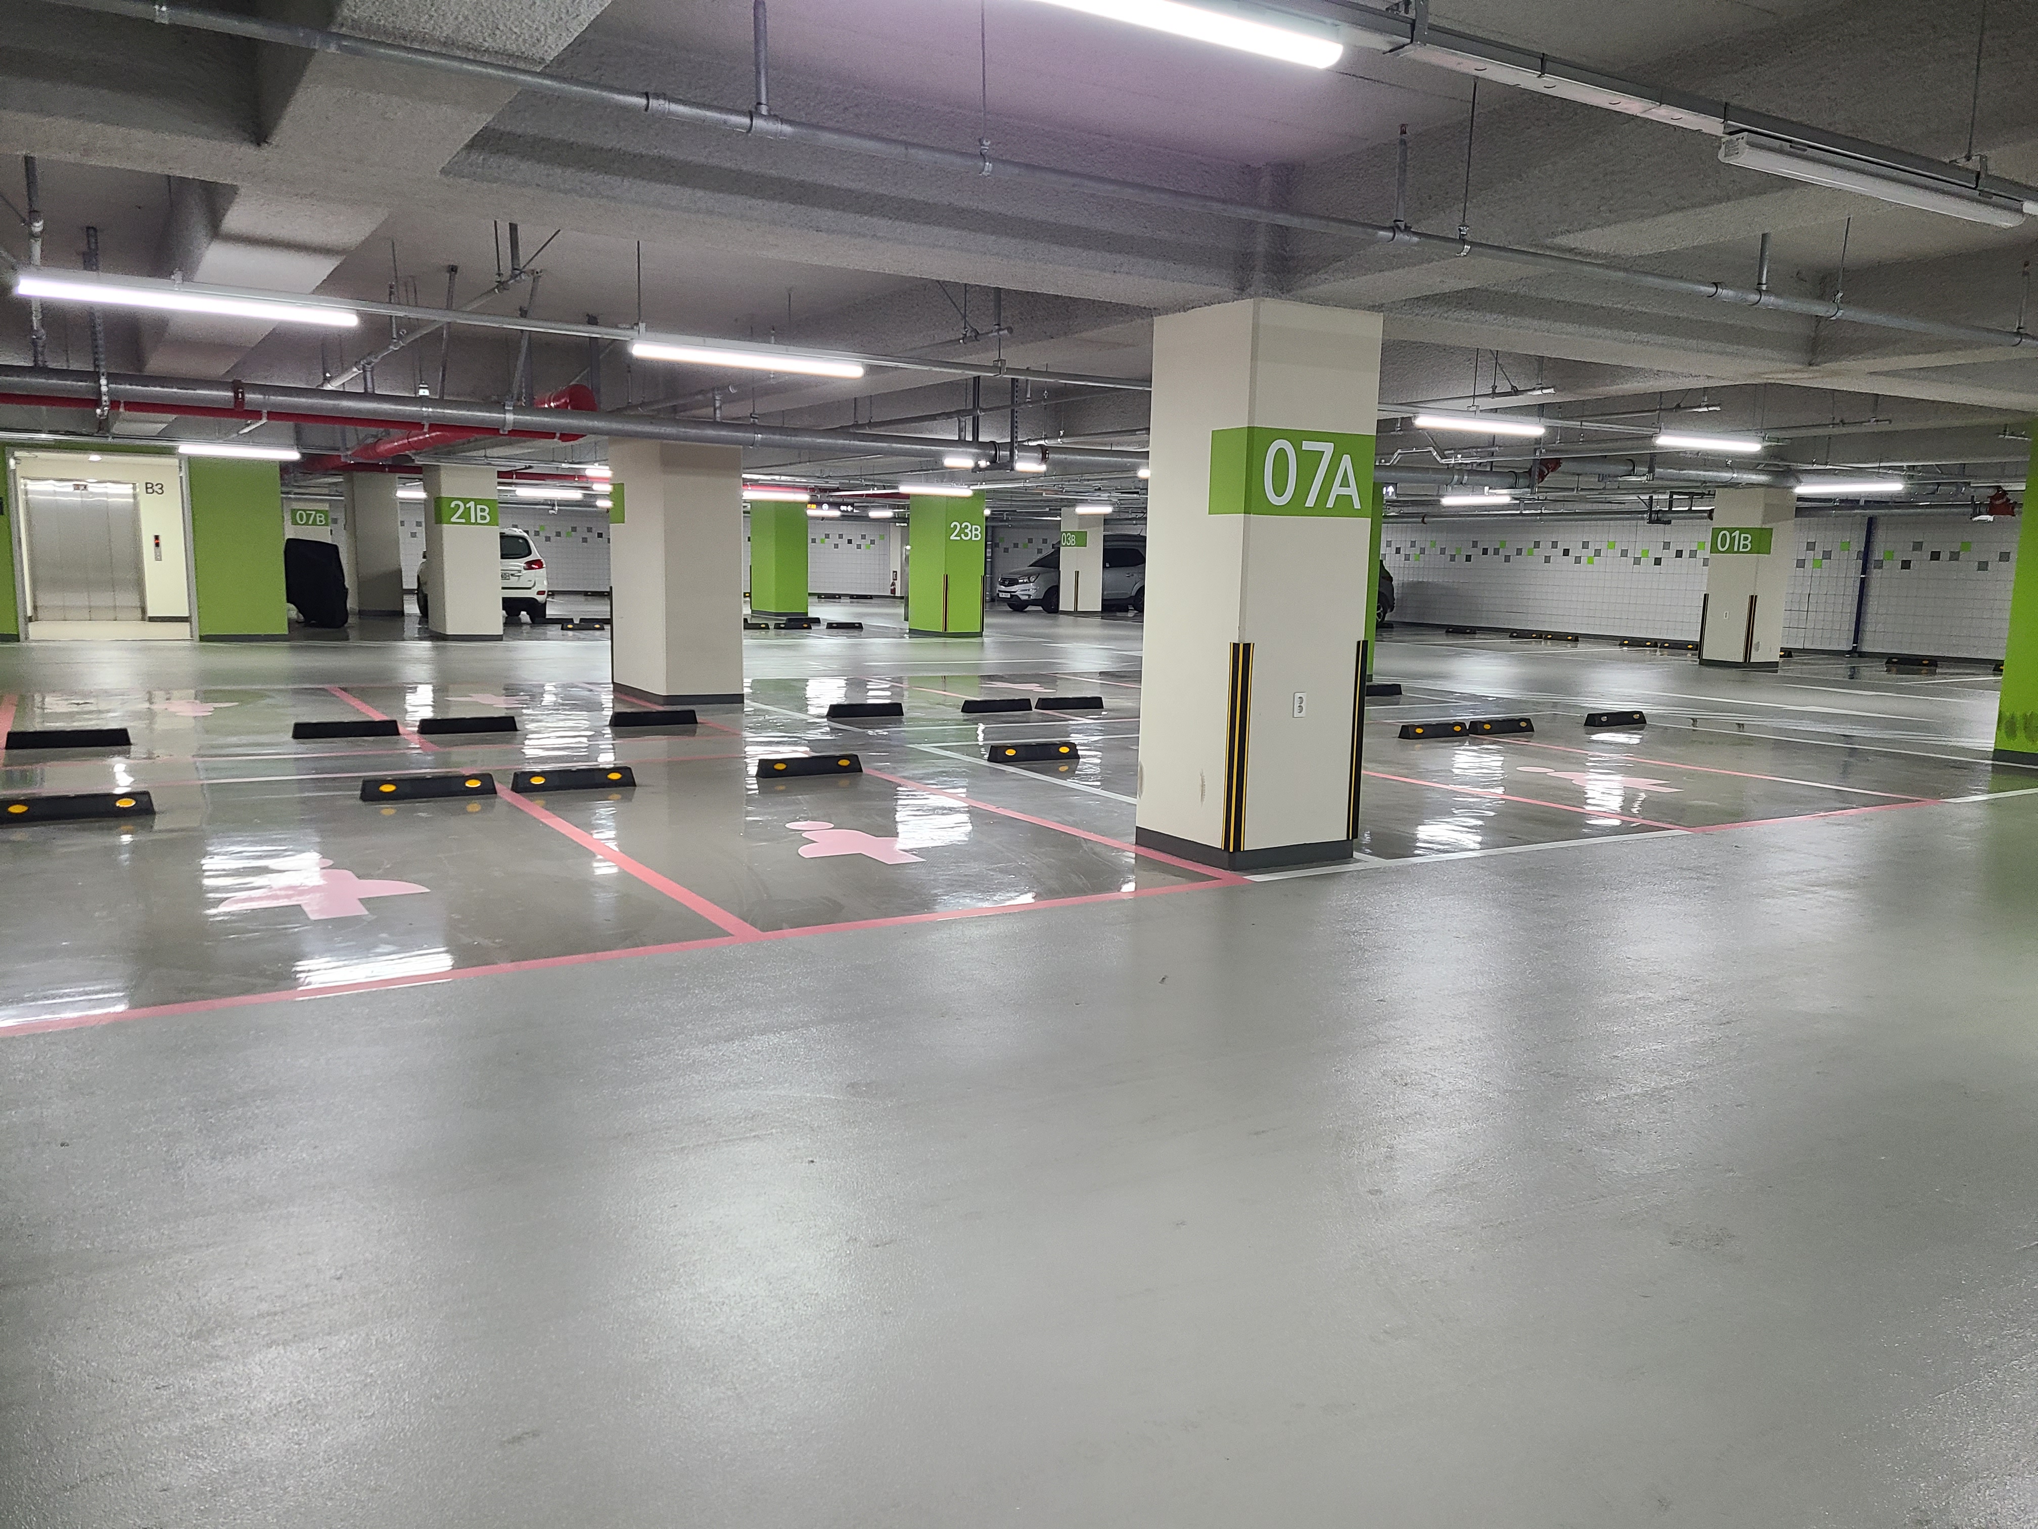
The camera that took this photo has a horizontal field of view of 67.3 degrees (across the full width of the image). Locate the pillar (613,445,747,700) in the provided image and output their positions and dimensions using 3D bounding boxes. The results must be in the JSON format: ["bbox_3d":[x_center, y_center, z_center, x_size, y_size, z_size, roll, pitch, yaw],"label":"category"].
[{"bbox_3d":[-3.345,-1.985,14.947,0.770,2.649,1.495,-4,9,-31],"label":"pillar"}]

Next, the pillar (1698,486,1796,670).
[{"bbox_3d":[10.836,-2.763,22.815,0.784,2.620,0.784,-4,9,-31],"label":"pillar"}]

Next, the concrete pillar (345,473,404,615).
[{"bbox_3d":[-12.869,-4.417,30.535,0.784,2.812,1.554,-4,9,-31],"label":"concrete pillar"}]

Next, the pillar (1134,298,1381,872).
[{"bbox_3d":[1.158,-0.867,7.561,0.770,2.649,0.725,-4,9,-31],"label":"pillar"}]

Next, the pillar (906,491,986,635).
[{"bbox_3d":[-1.332,-3.698,27.577,0.770,2.634,1.332,-4,9,-31],"label":"pillar"}]

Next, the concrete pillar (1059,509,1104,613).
[{"bbox_3d":[1.590,-5.153,38.813,0.784,2.649,0.770,-4,9,-31],"label":"concrete pillar"}]

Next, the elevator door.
[{"bbox_3d":[-15.427,-3.493,25.323,1.598,2.250,0.104,-4,9,-31],"label":"elevator door"}]

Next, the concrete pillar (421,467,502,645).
[{"bbox_3d":[-8.596,-3.262,23.566,0.784,2.634,1.332,-4,9,-31],"label":"concrete pillar"}]

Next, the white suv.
[{"bbox_3d":[-10.747,-3.787,30.523,1.880,1.732,4.692,-4,9,-31],"label":"white suv"}]

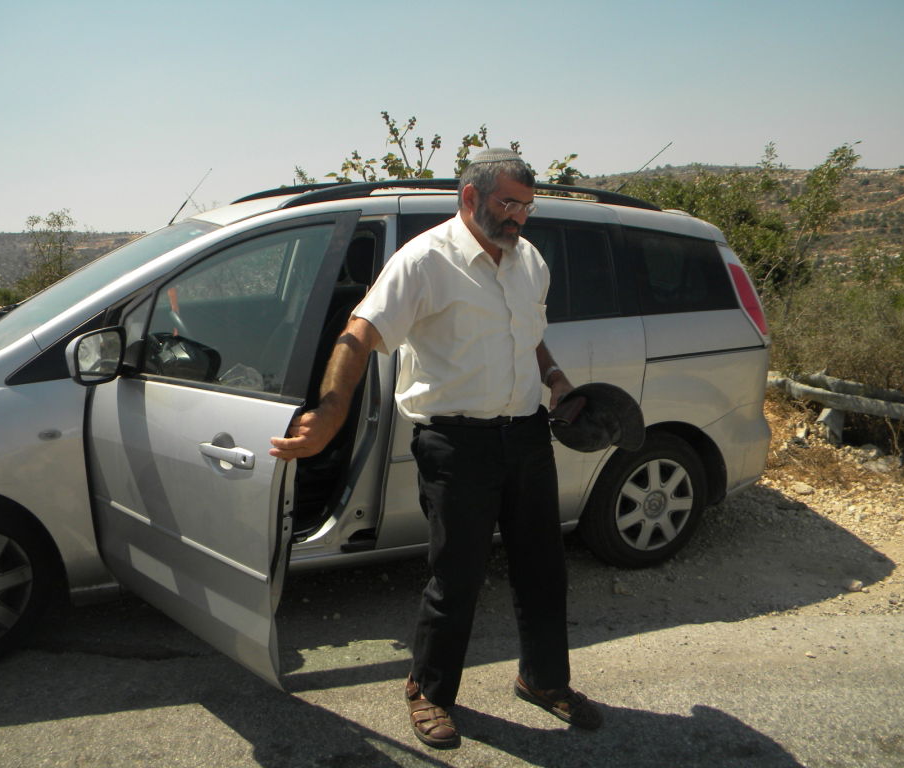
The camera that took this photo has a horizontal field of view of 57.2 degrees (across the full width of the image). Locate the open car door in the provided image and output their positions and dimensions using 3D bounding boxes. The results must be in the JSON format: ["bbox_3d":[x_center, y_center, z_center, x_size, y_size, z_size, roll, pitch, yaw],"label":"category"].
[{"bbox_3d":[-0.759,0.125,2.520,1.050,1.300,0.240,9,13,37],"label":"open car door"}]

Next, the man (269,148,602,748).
[{"bbox_3d":[-0.078,0.214,2.391,0.900,1.740,0.520,-5,12,-31],"label":"man"}]

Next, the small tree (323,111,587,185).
[{"bbox_3d":[-0.022,-0.900,6.442,2.050,2.450,1.800,1,10,0],"label":"small tree"}]

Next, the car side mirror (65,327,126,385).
[{"bbox_3d":[-1.093,-0.086,2.540,0.115,0.180,0.200,7,11,28],"label":"car side mirror"}]

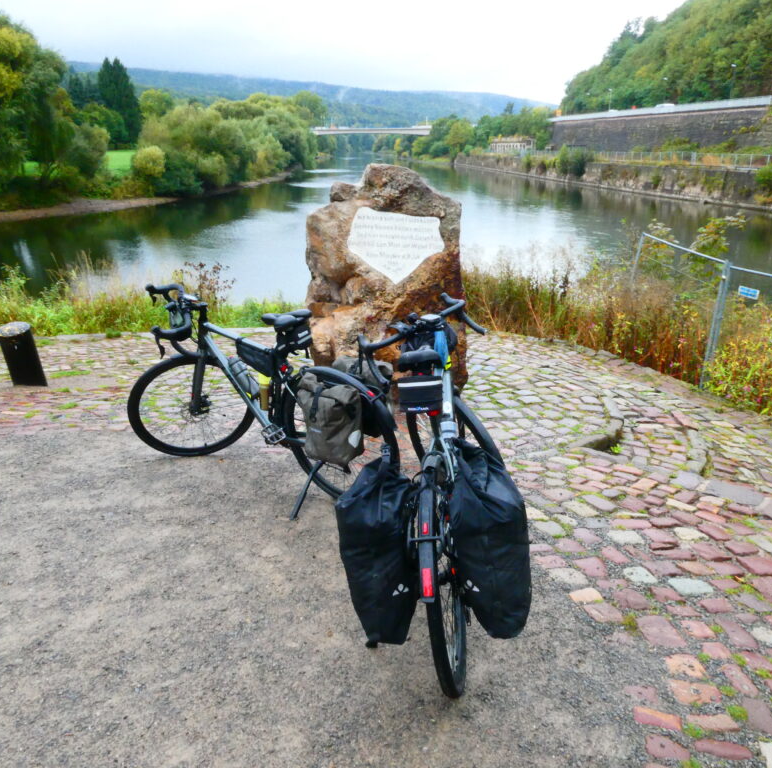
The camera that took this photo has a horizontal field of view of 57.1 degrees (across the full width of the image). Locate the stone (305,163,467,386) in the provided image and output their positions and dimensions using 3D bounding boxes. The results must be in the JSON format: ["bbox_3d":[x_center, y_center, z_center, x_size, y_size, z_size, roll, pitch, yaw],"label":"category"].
[{"bbox_3d":[0.005,-0.701,5.011,1.100,1.630,0.600,3,19,8],"label":"stone"}]

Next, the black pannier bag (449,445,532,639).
[{"bbox_3d":[0.338,0.471,2.228,0.215,0.540,0.310,-9,17,9],"label":"black pannier bag"}]

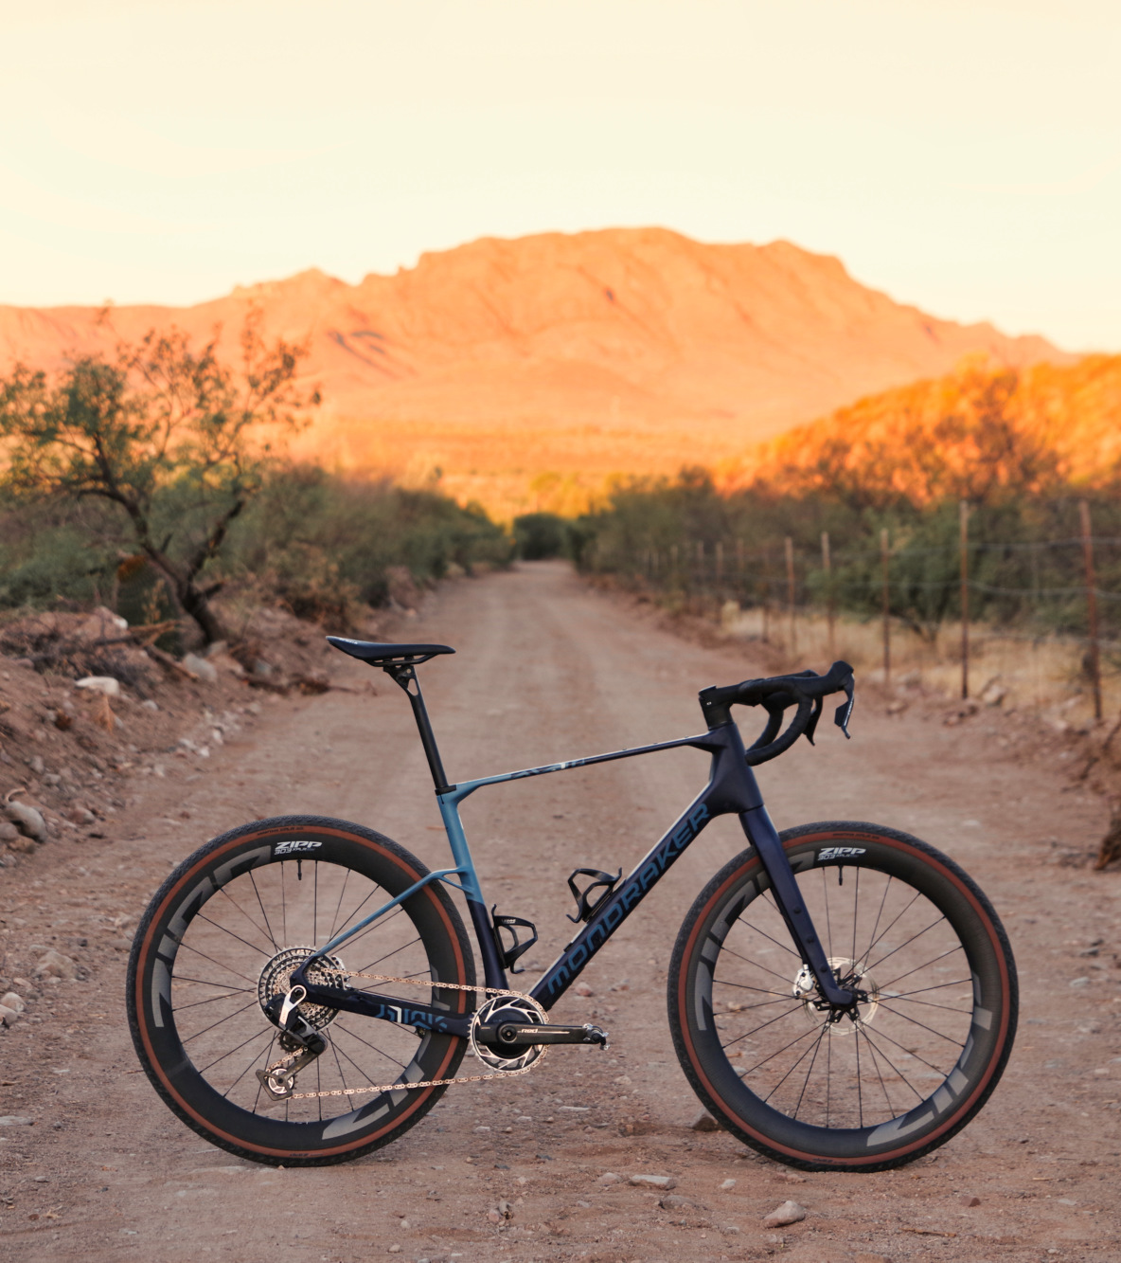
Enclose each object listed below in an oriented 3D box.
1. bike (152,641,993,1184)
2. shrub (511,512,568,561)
[{"bbox_3d":[0.026,0.554,7.470,1.810,1.078,0.470,0,1,-1],"label":"bike"},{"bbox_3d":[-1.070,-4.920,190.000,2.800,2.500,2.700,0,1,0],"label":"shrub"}]

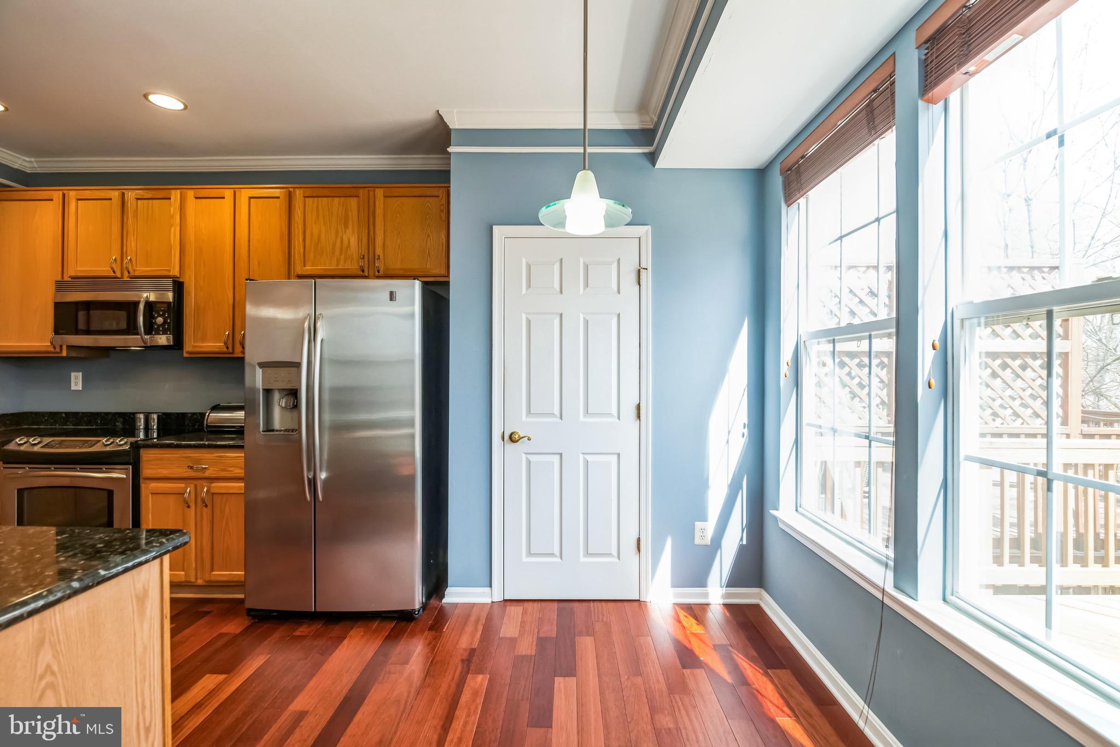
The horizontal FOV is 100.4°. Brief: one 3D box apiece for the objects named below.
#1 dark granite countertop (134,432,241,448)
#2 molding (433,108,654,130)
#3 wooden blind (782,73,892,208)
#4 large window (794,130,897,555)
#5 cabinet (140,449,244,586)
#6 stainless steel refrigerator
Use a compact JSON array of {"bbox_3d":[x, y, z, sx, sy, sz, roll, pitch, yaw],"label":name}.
[{"bbox_3d":[-1.986,0.389,2.862,0.693,0.038,0.625,0,0,0],"label":"dark granite countertop"},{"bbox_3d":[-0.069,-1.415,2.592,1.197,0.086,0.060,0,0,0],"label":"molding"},{"bbox_3d":[1.177,-0.975,2.001,0.080,0.234,0.817,0,0,0],"label":"wooden blind"},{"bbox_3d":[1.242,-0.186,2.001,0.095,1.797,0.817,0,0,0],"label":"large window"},{"bbox_3d":[-1.987,0.830,2.880,0.684,0.850,0.600,0,0,0],"label":"cabinet"},{"bbox_3d":[-1.162,0.393,2.740,0.916,1.769,0.780,0,0,0],"label":"stainless steel refrigerator"}]

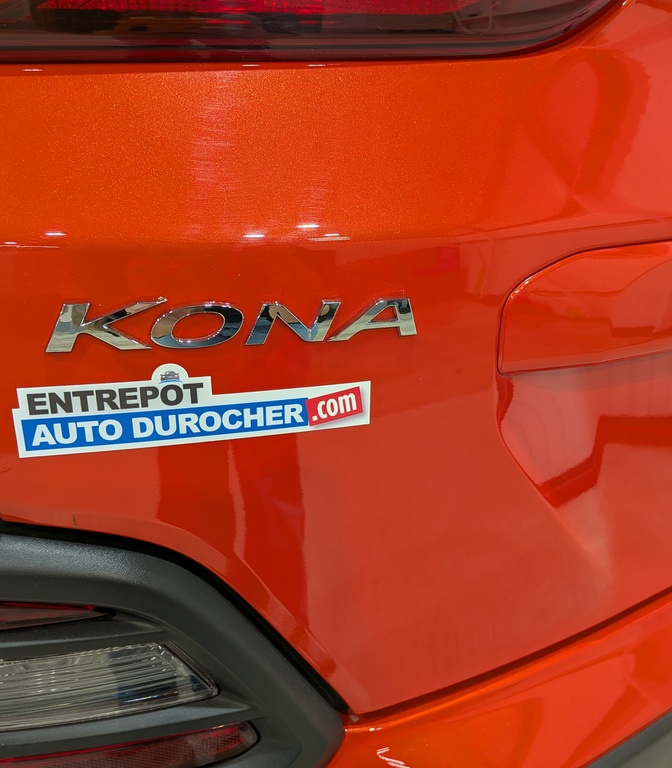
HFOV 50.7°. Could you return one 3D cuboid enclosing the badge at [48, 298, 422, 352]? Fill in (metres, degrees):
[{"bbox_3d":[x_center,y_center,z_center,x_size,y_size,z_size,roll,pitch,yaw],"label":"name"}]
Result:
[{"bbox_3d":[-0.047,-0.031,0.349,0.184,0.024,0.009,-4,25,-12],"label":"badge"}]

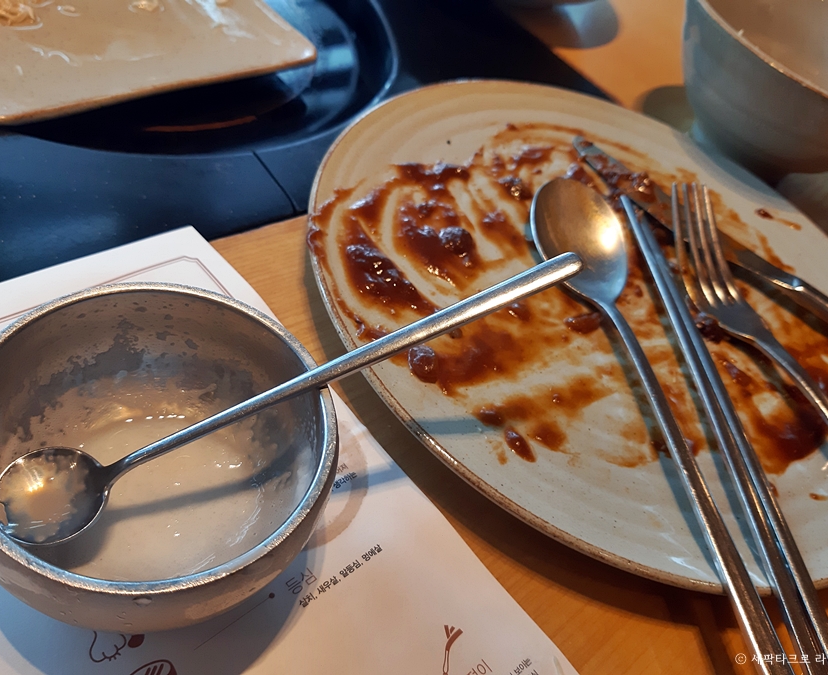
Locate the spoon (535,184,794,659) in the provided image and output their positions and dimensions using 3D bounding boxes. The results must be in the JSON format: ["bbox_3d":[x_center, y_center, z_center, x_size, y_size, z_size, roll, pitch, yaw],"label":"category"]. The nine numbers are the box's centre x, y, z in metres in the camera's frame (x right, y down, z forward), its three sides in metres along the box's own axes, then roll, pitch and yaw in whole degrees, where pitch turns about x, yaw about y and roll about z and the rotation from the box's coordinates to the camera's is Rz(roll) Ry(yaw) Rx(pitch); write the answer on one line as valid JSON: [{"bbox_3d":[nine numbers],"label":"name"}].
[{"bbox_3d":[0.075,0.012,0.236,0.042,0.020,0.209,5,47,-17],"label":"spoon"}]

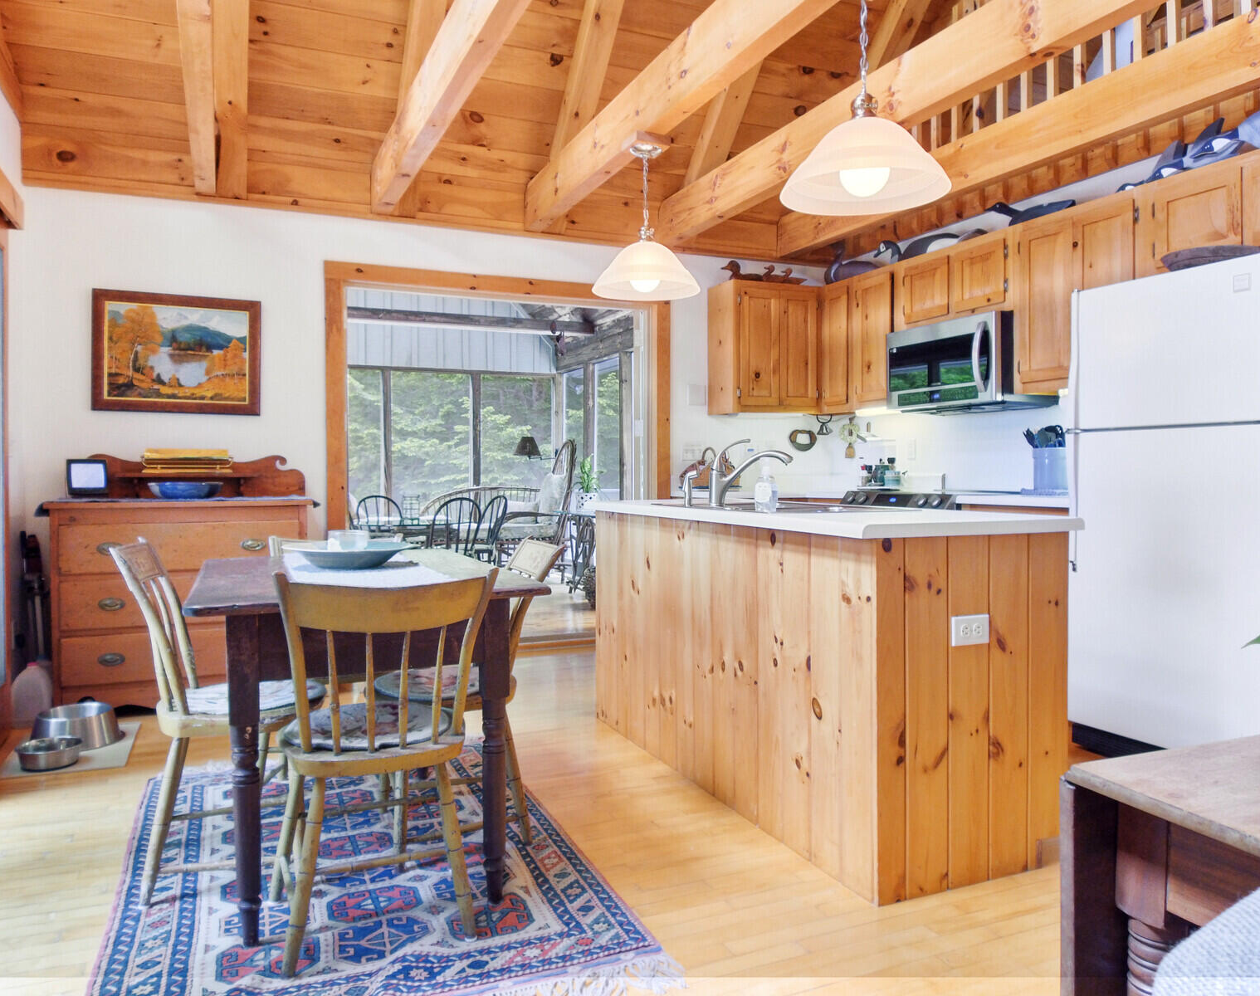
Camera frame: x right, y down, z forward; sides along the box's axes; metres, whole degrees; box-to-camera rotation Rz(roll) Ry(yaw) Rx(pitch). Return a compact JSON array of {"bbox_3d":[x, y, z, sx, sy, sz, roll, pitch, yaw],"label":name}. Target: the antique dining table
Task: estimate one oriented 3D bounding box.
[{"bbox_3d":[-0.747,0.573,2.292,0.755,0.752,1.065,-1,1,-24],"label":"antique dining table"}]

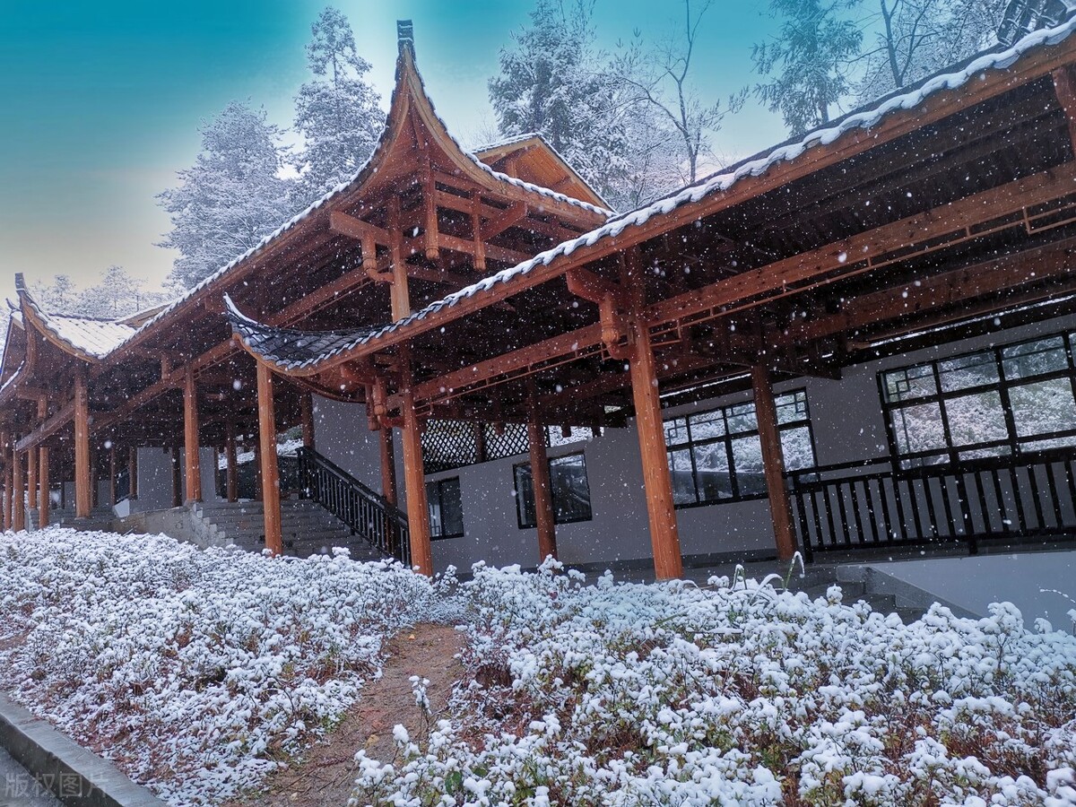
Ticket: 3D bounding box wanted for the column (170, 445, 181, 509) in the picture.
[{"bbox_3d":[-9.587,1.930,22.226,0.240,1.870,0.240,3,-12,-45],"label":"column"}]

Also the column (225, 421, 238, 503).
[{"bbox_3d":[-8.237,1.559,22.457,0.280,2.397,0.280,4,-14,-45],"label":"column"}]

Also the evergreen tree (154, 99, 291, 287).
[{"bbox_3d":[-14.108,-8.363,38.000,6.171,10.677,6.000,-6,-9,0],"label":"evergreen tree"}]

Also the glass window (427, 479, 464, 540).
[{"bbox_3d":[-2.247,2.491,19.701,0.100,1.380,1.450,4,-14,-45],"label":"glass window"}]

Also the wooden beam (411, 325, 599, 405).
[{"bbox_3d":[-0.430,-0.525,11.141,0.190,0.250,4.000,4,-14,-45],"label":"wooden beam"}]

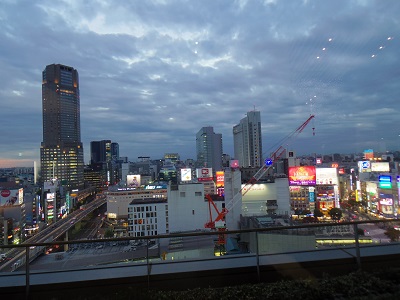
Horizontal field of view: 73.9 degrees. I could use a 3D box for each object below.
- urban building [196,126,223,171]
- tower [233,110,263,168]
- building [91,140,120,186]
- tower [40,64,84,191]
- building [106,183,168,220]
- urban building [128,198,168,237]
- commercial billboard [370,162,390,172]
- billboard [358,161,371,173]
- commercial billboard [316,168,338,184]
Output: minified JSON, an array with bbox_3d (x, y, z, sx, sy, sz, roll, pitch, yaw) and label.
[{"bbox_3d":[15.821,10.162,456.665,25.000,84.500,90.000,-2,-3,-7],"label":"urban building"},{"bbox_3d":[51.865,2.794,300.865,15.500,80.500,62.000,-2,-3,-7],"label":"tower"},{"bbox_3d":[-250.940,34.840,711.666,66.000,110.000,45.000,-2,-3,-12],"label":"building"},{"bbox_3d":[-195.775,-25.157,379.831,50.000,176.000,46.000,-1,-3,-30],"label":"tower"},{"bbox_3d":[-57.716,50.156,265.124,58.000,34.000,42.000,-2,-3,-3],"label":"building"},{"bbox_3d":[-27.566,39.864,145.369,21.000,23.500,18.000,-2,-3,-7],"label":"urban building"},{"bbox_3d":[158.694,14.553,234.039,15.500,8.200,1.500,-3,-3,7],"label":"commercial billboard"},{"bbox_3d":[143.443,14.161,231.074,9.000,10.000,3.500,-3,-3,7],"label":"billboard"},{"bbox_3d":[118.693,24.384,249.672,18.000,15.700,1.500,-3,-3,16],"label":"commercial billboard"}]

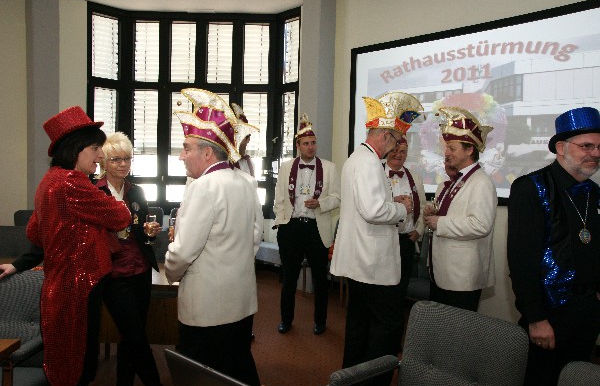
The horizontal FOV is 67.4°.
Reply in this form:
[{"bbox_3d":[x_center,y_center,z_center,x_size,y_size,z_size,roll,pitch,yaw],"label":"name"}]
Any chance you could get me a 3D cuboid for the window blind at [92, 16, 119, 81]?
[{"bbox_3d":[-2.466,-1.849,5.700,0.330,0.790,0.060,-2,5,-44],"label":"window blind"}]

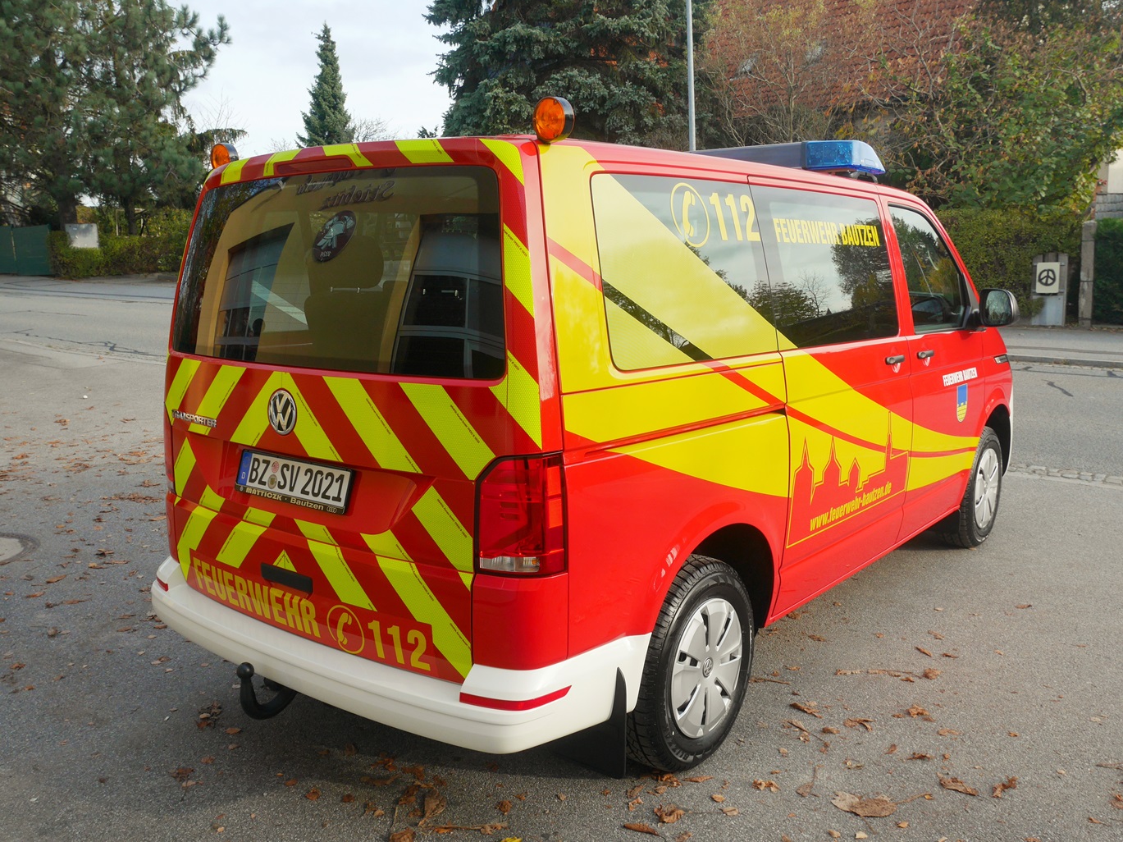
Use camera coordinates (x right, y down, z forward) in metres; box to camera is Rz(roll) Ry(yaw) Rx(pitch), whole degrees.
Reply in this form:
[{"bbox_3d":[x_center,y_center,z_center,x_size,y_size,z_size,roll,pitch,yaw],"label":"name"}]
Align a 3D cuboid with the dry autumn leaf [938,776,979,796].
[{"bbox_3d":[1.235,1.131,3.229,0.050,0.022,0.140,-9,13,-39],"label":"dry autumn leaf"}]

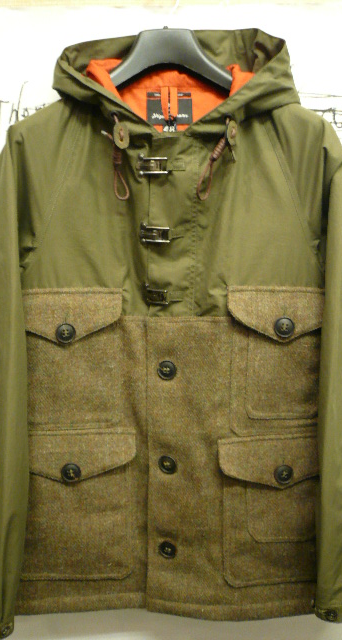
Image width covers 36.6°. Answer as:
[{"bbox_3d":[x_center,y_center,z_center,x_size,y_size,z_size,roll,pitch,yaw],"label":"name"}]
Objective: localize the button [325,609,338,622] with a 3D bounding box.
[{"bbox_3d":[0.246,0.454,0.795,0.019,0.020,0.008,-2,9,-10],"label":"button"}]

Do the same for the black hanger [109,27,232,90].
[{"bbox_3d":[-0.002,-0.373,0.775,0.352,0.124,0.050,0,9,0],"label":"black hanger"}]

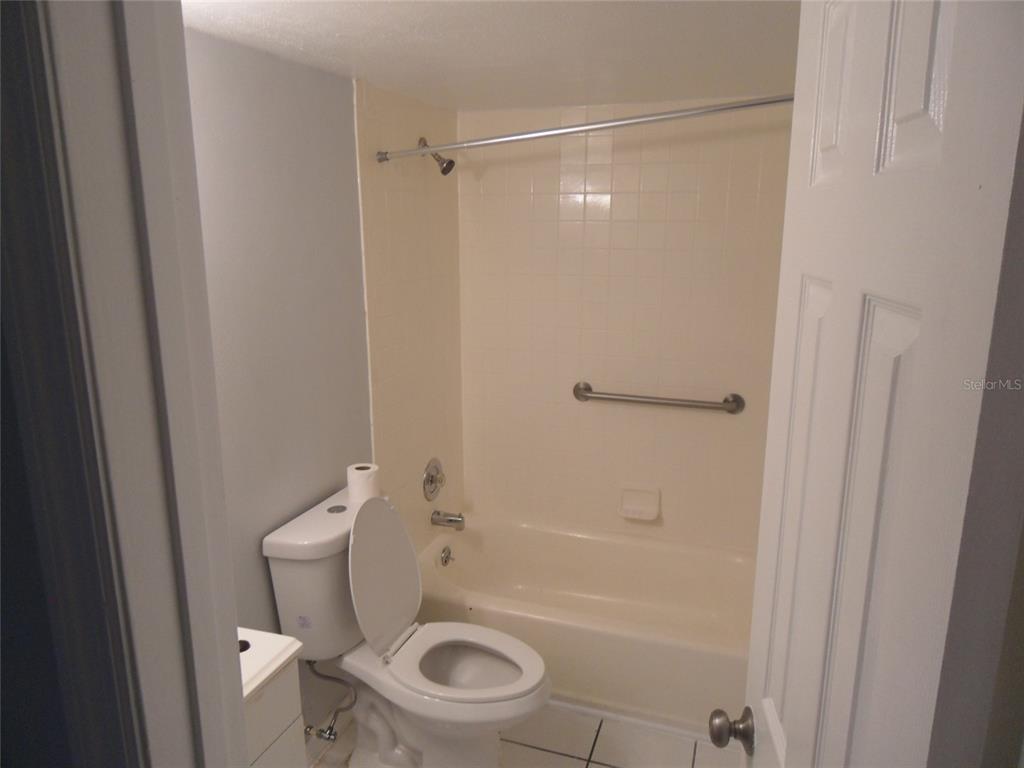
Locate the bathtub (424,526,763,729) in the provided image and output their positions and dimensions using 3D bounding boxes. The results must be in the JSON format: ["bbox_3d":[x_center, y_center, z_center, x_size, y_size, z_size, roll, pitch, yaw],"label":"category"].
[{"bbox_3d":[0.366,0.885,2.788,1.520,0.325,0.757,5,16,19],"label":"bathtub"}]

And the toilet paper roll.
[{"bbox_3d":[-0.452,0.307,2.177,0.097,0.105,0.097,5,16,19],"label":"toilet paper roll"}]

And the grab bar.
[{"bbox_3d":[0.575,0.063,2.868,0.695,0.082,0.077,5,16,19],"label":"grab bar"}]

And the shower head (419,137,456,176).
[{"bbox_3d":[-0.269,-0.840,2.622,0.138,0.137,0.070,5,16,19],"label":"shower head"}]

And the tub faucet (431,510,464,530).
[{"bbox_3d":[-0.264,0.577,3.009,0.138,0.072,0.055,5,16,19],"label":"tub faucet"}]

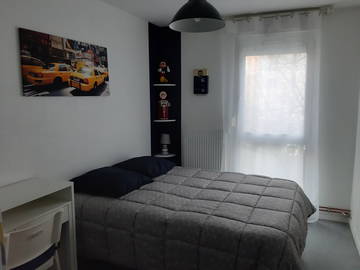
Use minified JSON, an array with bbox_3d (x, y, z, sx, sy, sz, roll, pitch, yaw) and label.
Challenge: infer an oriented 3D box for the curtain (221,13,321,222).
[{"bbox_3d":[1.079,-0.191,3.466,1.162,2.413,0.128,4,9,23],"label":"curtain"}]

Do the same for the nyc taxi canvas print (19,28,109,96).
[{"bbox_3d":[-0.943,-0.593,2.507,0.029,0.489,1.010,4,9,23],"label":"nyc taxi canvas print"}]

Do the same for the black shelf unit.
[{"bbox_3d":[-0.184,-0.332,3.941,0.315,2.305,0.315,4,9,23],"label":"black shelf unit"}]

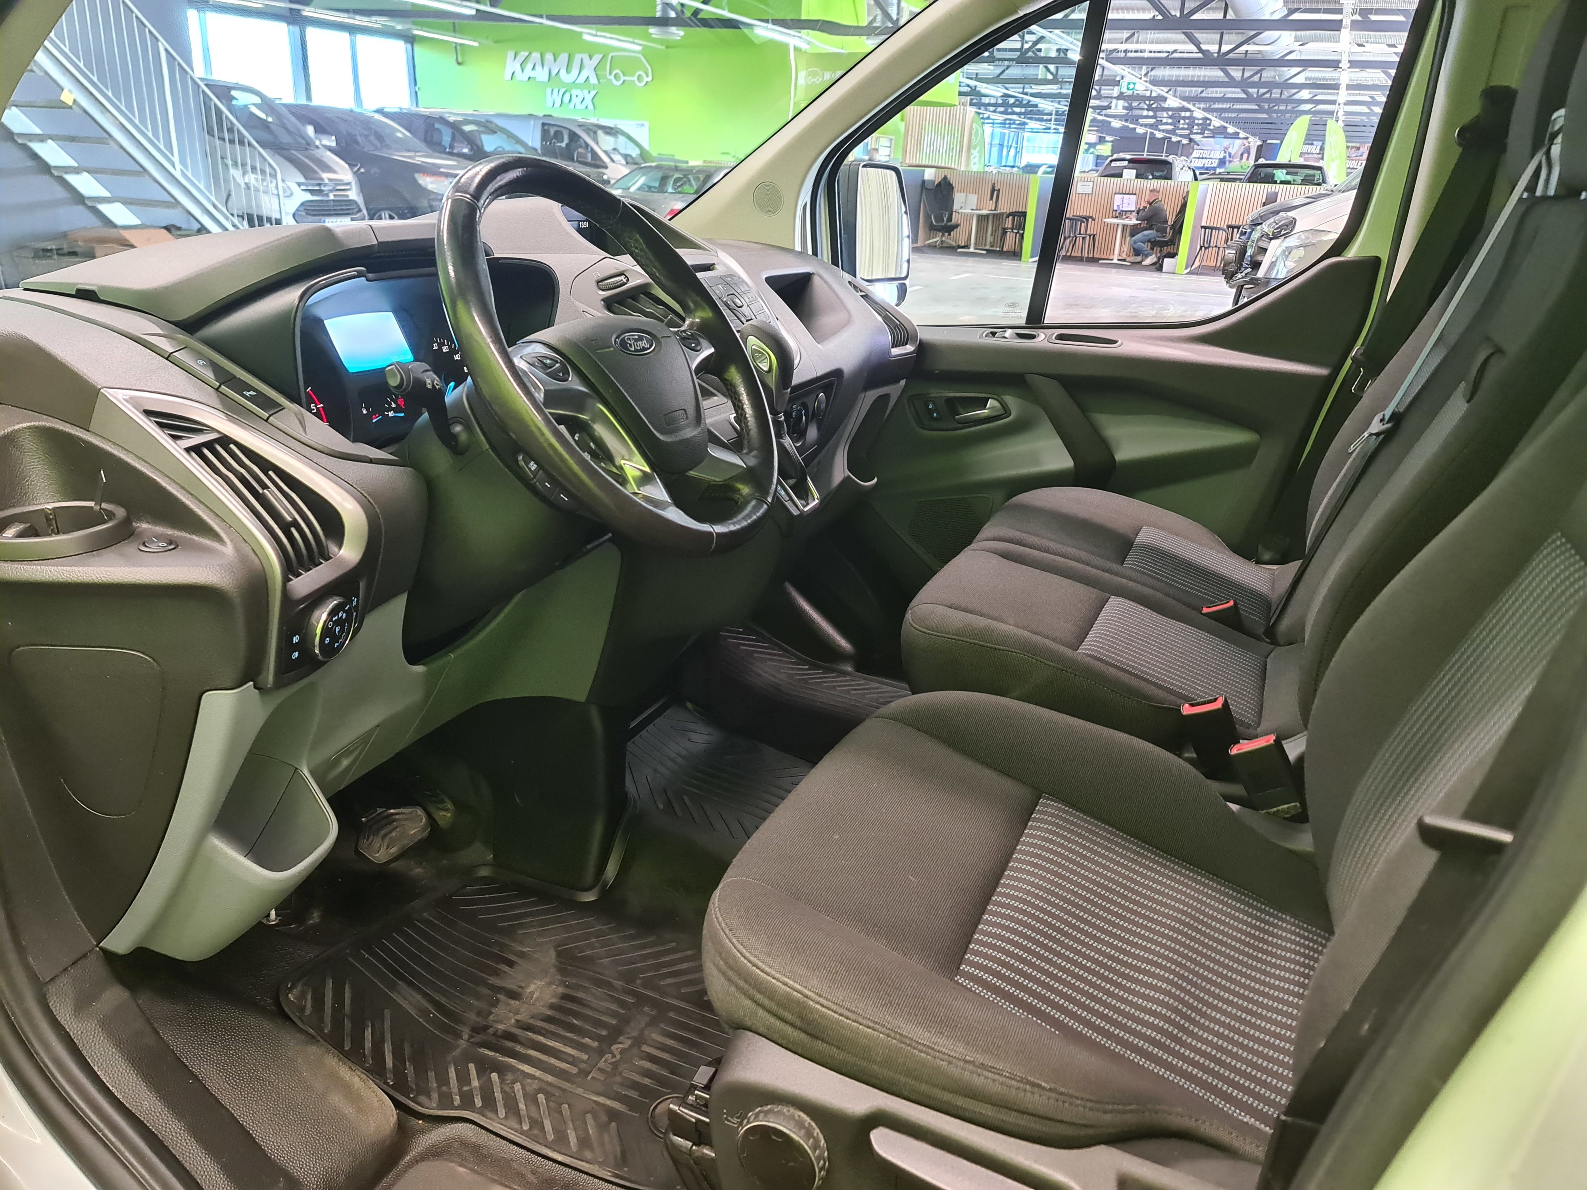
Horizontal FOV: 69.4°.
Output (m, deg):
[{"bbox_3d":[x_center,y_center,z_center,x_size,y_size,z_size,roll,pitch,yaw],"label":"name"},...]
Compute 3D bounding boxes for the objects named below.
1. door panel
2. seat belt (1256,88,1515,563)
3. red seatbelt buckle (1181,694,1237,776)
[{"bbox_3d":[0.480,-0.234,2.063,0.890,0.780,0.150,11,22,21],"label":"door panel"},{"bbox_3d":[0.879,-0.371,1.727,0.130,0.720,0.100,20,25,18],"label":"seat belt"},{"bbox_3d":[0.436,0.151,1.202,0.043,0.078,0.026,-15,10,28],"label":"red seatbelt buckle"}]

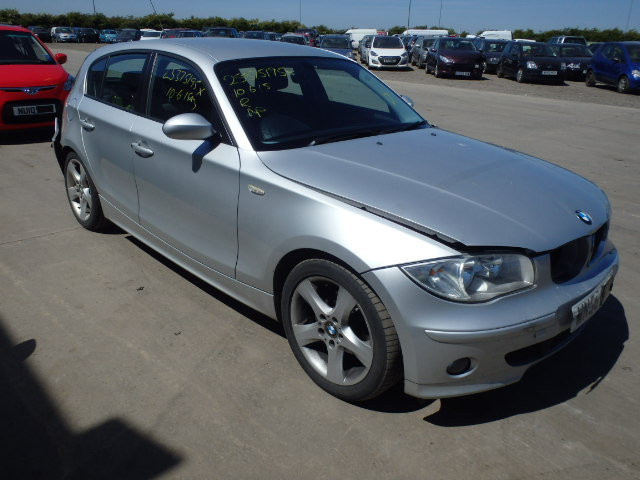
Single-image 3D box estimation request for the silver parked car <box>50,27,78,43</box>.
[{"bbox_3d":[-26.204,-21.097,53.200,1.730,1.480,4.200,-12,25,-31],"label":"silver parked car"}]

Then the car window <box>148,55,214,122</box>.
[{"bbox_3d":[-0.688,-0.759,2.664,0.770,0.380,0.060,22,13,42],"label":"car window"}]

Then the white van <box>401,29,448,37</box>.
[{"bbox_3d":[9.364,-18.373,48.000,4.900,2.000,1.950,-4,22,-14],"label":"white van"}]

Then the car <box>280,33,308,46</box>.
[{"bbox_3d":[-1.699,-12.978,34.500,1.760,1.470,4.200,4,22,8],"label":"car"}]

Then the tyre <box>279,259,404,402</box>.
[{"bbox_3d":[0.108,0.354,2.179,0.215,0.630,0.630,-18,29,-40],"label":"tyre"}]

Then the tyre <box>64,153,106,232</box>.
[{"bbox_3d":[-1.744,-0.400,3.980,0.215,0.630,0.630,-18,29,-41],"label":"tyre"}]

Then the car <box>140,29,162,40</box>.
[{"bbox_3d":[-13.874,-16.490,42.500,1.750,1.480,4.300,-6,23,-20],"label":"car"}]

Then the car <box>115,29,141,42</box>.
[{"bbox_3d":[-20.715,-21.965,56.000,1.780,1.500,4.300,0,22,-3],"label":"car"}]

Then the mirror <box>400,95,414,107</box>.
[{"bbox_3d":[0.600,-0.960,3.674,0.250,0.160,0.150,-18,29,-41],"label":"mirror"}]

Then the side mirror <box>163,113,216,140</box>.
[{"bbox_3d":[-0.613,-0.531,2.433,0.220,0.135,0.140,-18,29,-40],"label":"side mirror"}]

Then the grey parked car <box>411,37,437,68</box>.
[{"bbox_3d":[5.780,-9.779,27.100,1.760,1.480,4.300,2,22,1],"label":"grey parked car"}]

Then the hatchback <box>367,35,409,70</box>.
[{"bbox_3d":[3.180,-9.061,25.000,1.770,1.470,4.250,3,22,2],"label":"hatchback"}]

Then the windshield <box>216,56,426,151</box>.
[{"bbox_3d":[0.058,-0.825,2.997,1.390,0.120,0.710,-18,64,-41],"label":"windshield"}]

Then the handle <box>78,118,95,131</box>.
[{"bbox_3d":[-1.534,-0.760,3.414,0.055,0.050,0.230,-18,29,-40],"label":"handle"}]

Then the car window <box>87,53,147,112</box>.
[{"bbox_3d":[-1.264,-1.003,3.218,0.880,0.360,0.060,22,13,42],"label":"car window"}]

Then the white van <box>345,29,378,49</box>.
[{"bbox_3d":[3.686,-20.488,53.000,4.300,2.000,1.830,-4,22,-14],"label":"white van"}]

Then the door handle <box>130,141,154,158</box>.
[{"bbox_3d":[-0.994,-0.505,2.907,0.055,0.050,0.240,-18,29,-40],"label":"door handle"}]

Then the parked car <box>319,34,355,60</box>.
[{"bbox_3d":[0.830,-9.722,26.600,1.750,1.490,4.200,1,22,-2],"label":"parked car"}]

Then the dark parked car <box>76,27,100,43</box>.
[{"bbox_3d":[-23.975,-21.159,53.500,1.740,1.470,4.200,-10,25,-29],"label":"dark parked car"}]

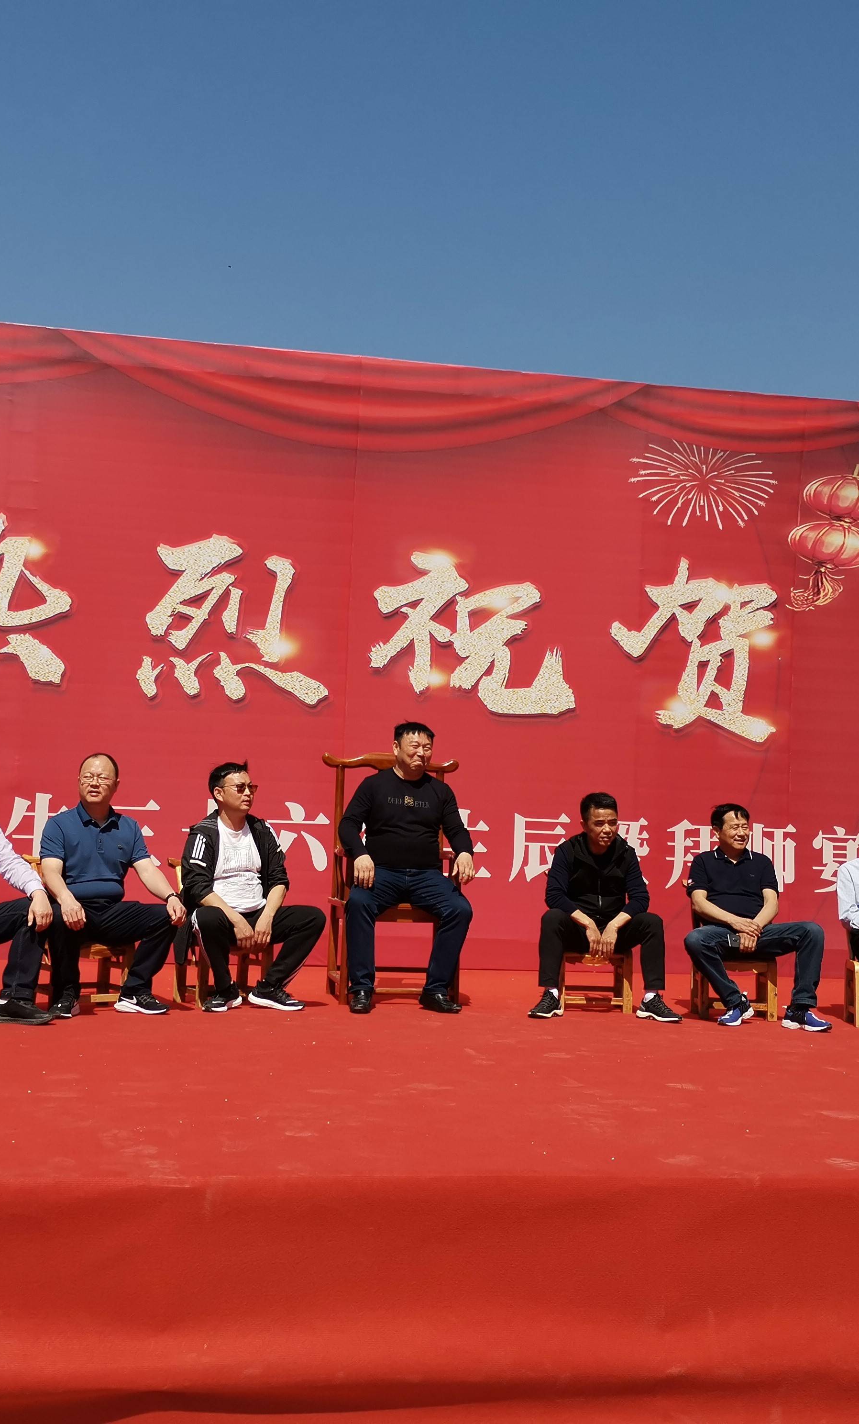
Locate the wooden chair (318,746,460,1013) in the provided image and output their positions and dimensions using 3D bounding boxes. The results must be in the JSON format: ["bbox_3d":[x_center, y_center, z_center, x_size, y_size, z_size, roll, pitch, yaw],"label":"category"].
[{"bbox_3d":[-0.176,0.827,7.410,0.696,1.201,0.484,3,-2,-12],"label":"wooden chair"}]

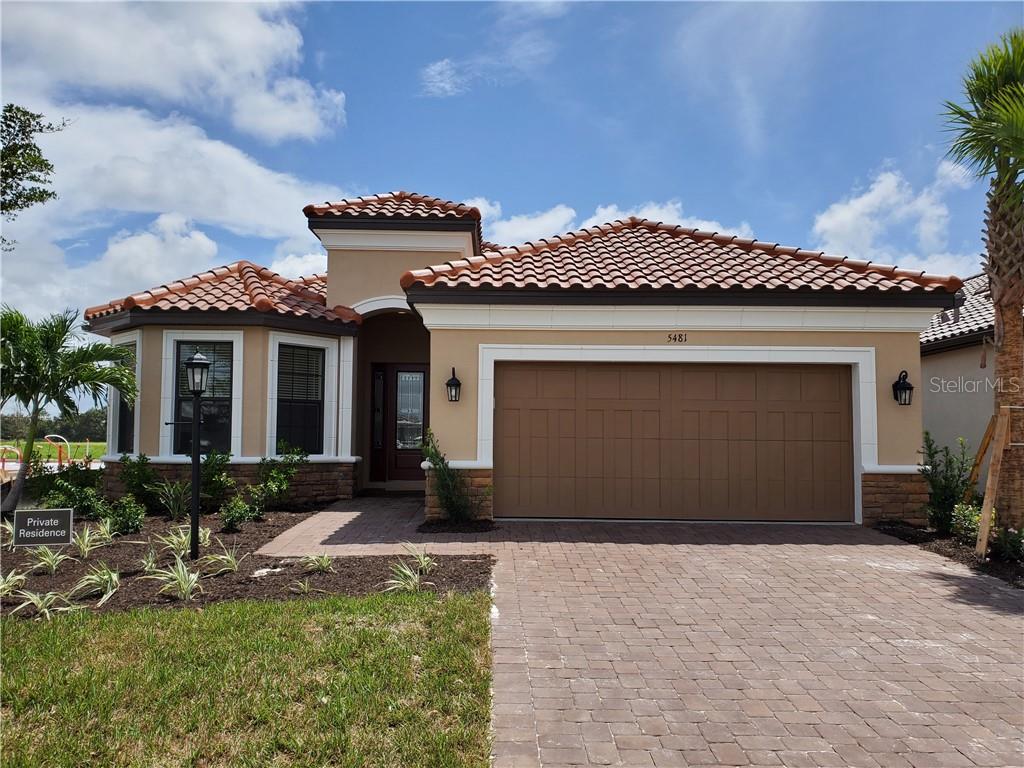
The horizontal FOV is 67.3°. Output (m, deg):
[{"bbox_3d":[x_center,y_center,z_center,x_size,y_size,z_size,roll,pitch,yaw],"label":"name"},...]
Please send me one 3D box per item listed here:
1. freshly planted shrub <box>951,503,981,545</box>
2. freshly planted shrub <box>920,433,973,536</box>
[{"bbox_3d":[5.474,1.660,9.223,0.427,0.476,0.460,0,-3,1],"label":"freshly planted shrub"},{"bbox_3d":[5.475,1.266,9.691,0.646,1.292,0.660,0,-4,1],"label":"freshly planted shrub"}]

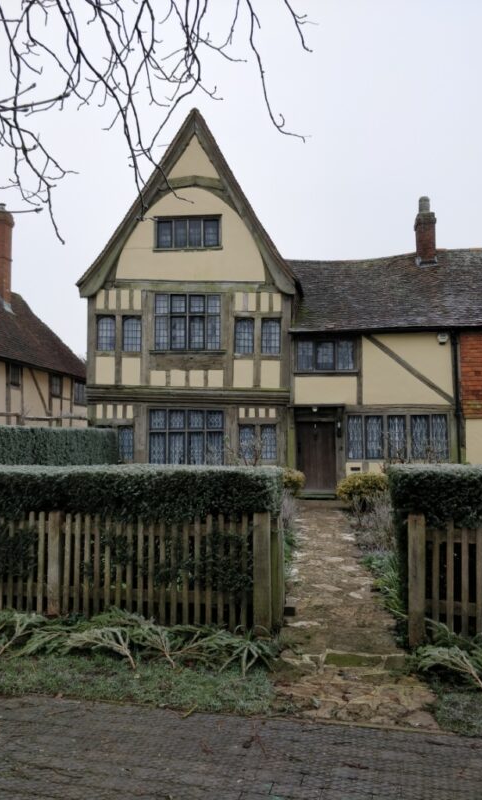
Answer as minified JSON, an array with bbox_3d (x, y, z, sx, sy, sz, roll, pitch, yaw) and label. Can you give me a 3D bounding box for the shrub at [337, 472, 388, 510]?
[{"bbox_3d":[2.701,2.029,12.300,1.100,0.830,1.000,0,-4,5],"label":"shrub"}]

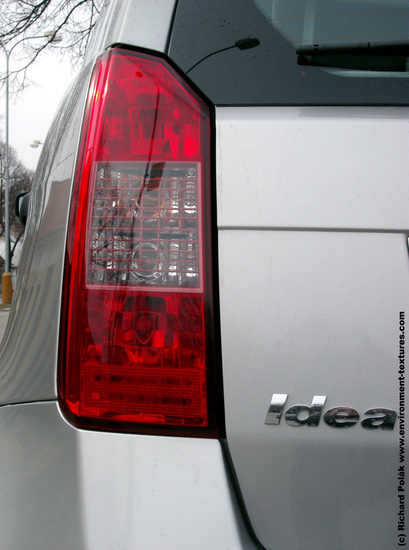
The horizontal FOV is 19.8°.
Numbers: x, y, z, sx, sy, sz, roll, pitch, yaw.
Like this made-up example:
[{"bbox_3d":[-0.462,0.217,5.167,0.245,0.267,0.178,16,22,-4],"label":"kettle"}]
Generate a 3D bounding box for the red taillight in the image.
[{"bbox_3d":[-0.075,-0.036,1.402,0.182,0.447,0.135,1,-5,7],"label":"red taillight"}]

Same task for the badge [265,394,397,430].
[{"bbox_3d":[0.141,0.153,1.308,0.148,0.036,0.006,1,-3,12],"label":"badge"}]

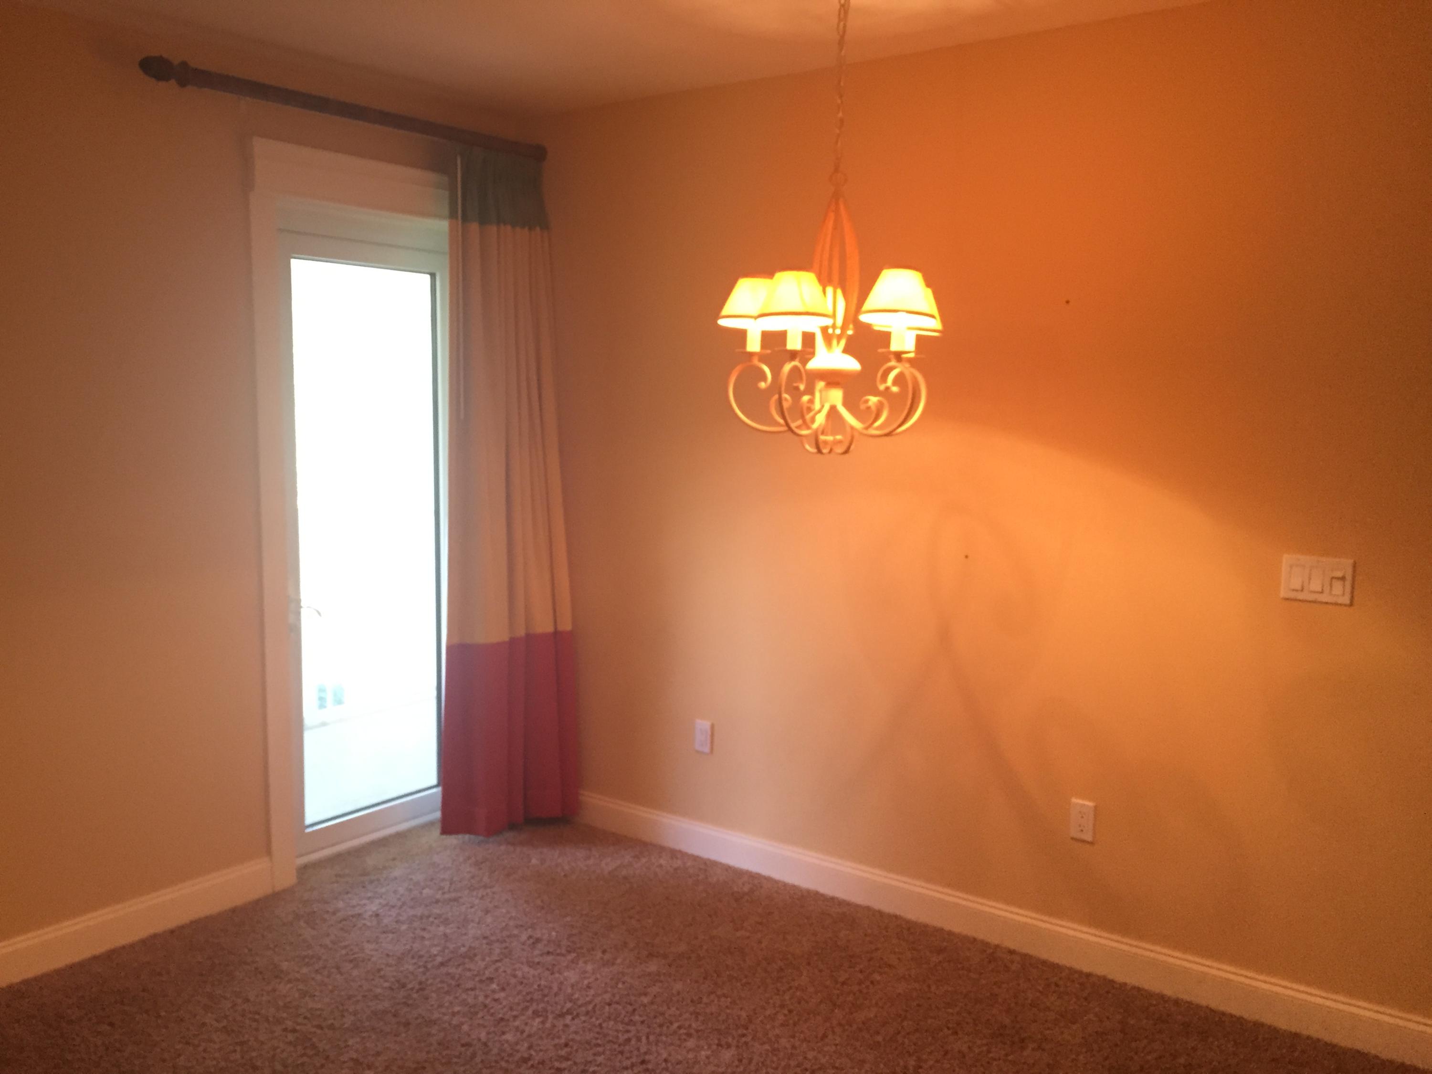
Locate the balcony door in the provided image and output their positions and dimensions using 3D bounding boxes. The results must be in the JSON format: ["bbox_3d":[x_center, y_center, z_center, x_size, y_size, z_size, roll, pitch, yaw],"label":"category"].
[{"bbox_3d":[-1.230,0.019,4.260,0.060,2.120,0.810,5,8,36],"label":"balcony door"}]

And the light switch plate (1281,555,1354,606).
[{"bbox_3d":[1.507,0.108,3.002,0.163,0.114,0.013,5,8,36],"label":"light switch plate"}]

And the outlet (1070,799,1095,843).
[{"bbox_3d":[1.045,0.808,3.415,0.071,0.116,0.012,5,8,36],"label":"outlet"}]

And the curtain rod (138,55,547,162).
[{"bbox_3d":[-1.094,-1.341,3.824,0.085,0.075,1.530,5,8,36],"label":"curtain rod"}]

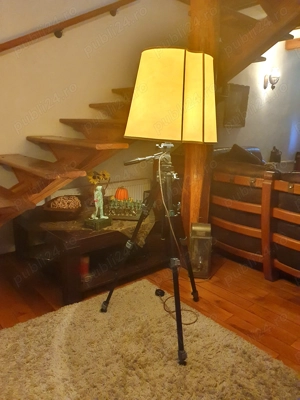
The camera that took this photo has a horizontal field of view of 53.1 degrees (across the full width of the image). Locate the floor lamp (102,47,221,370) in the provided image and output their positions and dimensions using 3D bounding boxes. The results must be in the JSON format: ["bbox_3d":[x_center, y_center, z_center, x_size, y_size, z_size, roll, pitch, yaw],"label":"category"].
[{"bbox_3d":[0.074,0.024,1.573,0.656,1.500,0.589,-3,14,-14],"label":"floor lamp"}]

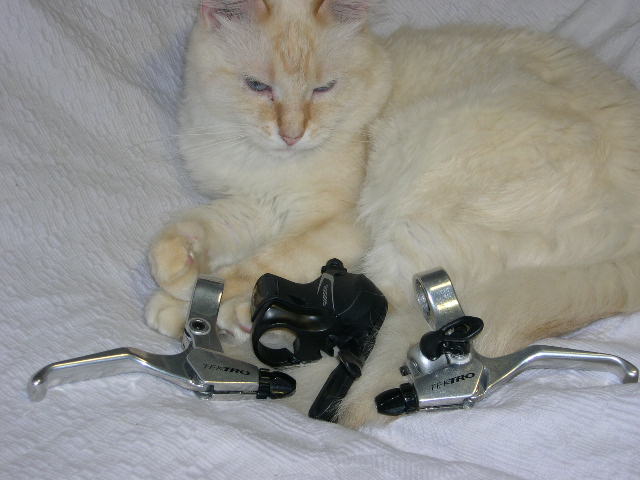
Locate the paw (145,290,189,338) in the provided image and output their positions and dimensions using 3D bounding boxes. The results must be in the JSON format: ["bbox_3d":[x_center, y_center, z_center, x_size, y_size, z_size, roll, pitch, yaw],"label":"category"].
[{"bbox_3d":[-0.090,0.043,0.742,0.030,0.025,0.036,17,45,18],"label":"paw"}]

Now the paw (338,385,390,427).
[{"bbox_3d":[0.024,0.093,0.695,0.030,0.023,0.036,14,44,15],"label":"paw"}]

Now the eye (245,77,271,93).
[{"bbox_3d":[-0.037,-0.094,0.752,0.017,0.010,0.009,0,18,0],"label":"eye"}]

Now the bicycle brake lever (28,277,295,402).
[{"bbox_3d":[-0.092,0.059,0.725,0.152,0.033,0.068,0,50,0],"label":"bicycle brake lever"}]

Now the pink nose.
[{"bbox_3d":[-0.017,-0.059,0.735,0.013,0.009,0.008,0,18,0],"label":"pink nose"}]

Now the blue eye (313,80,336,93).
[{"bbox_3d":[0.003,-0.093,0.752,0.016,0.009,0.009,0,18,0],"label":"blue eye"}]

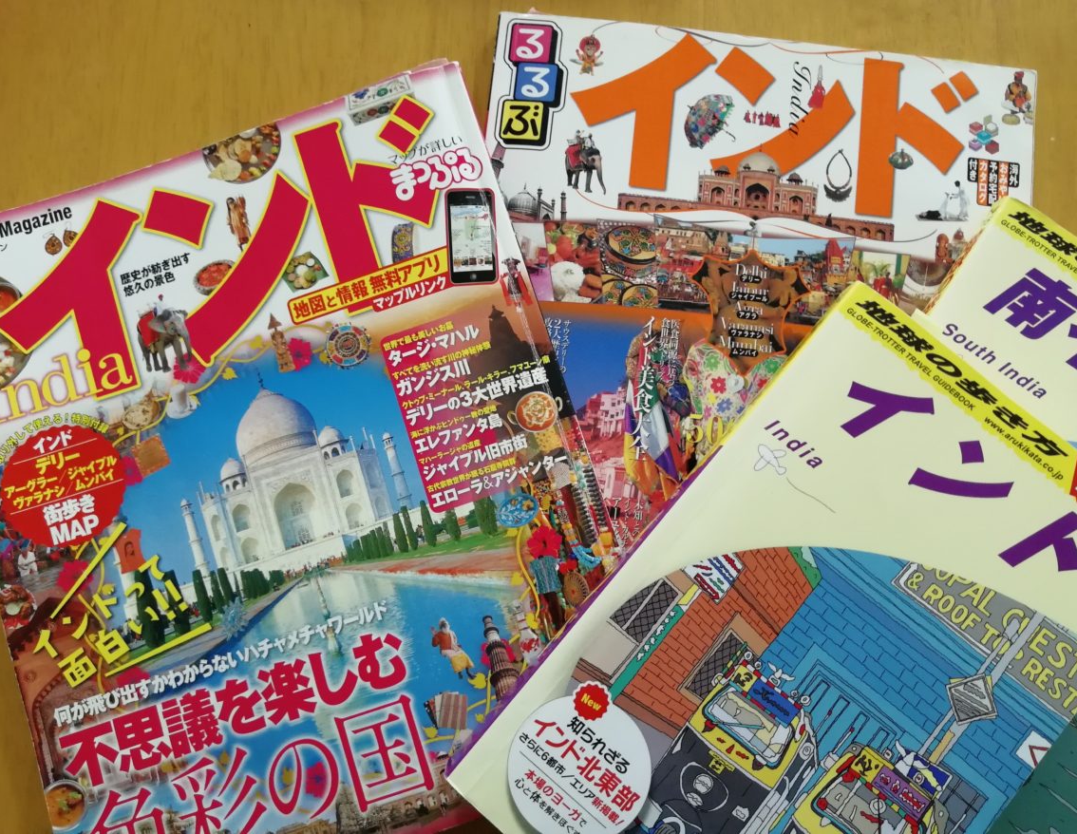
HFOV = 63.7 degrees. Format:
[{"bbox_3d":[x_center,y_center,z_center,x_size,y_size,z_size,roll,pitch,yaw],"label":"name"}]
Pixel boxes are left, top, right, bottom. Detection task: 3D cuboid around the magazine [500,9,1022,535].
[{"bbox_3d":[0.075,-0.022,0.320,0.210,0.009,0.257,7,79,1],"label":"magazine"}]

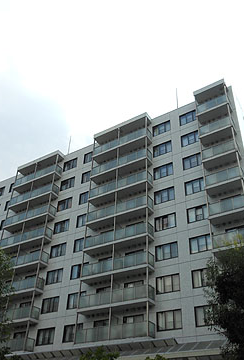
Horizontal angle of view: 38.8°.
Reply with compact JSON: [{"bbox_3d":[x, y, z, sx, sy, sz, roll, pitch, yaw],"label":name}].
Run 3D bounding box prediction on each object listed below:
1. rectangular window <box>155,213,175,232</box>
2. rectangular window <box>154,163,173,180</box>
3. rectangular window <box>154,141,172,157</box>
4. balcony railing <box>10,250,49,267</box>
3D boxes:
[{"bbox_3d":[3.930,3.825,31.350,2.091,1.379,0.150,-19,-40,27],"label":"rectangular window"},{"bbox_3d":[4.205,-0.845,35.287,2.135,1.413,0.120,-19,-40,28],"label":"rectangular window"},{"bbox_3d":[4.198,-3.266,36.464,2.128,1.422,0.129,-19,-40,28],"label":"rectangular window"},{"bbox_3d":[-11.428,9.350,39.023,7.343,1.091,1.201,-19,-40,28],"label":"balcony railing"}]

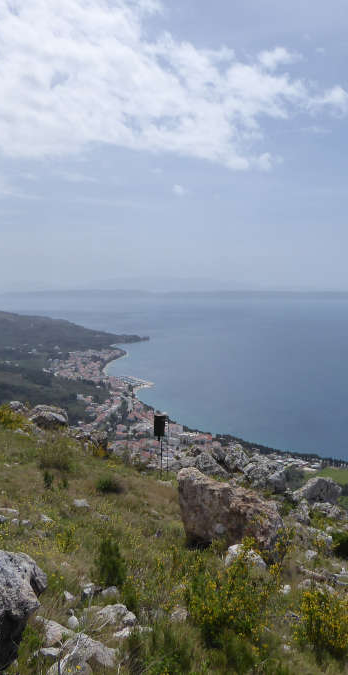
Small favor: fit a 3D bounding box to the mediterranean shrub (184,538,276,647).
[{"bbox_3d":[0.399,1.803,4.434,0.649,0.722,0.616,0,4,0],"label":"mediterranean shrub"}]

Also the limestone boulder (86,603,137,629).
[{"bbox_3d":[-0.423,1.880,4.223,0.338,0.143,0.203,0,4,0],"label":"limestone boulder"}]

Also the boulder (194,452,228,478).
[{"bbox_3d":[0.893,3.048,14.867,0.809,0.599,0.647,0,4,0],"label":"boulder"}]

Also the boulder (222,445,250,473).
[{"bbox_3d":[1.632,3.160,16.300,0.728,0.724,0.583,0,4,0],"label":"boulder"}]

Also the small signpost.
[{"bbox_3d":[-0.308,2.398,14.234,0.274,1.391,0.164,0,4,0],"label":"small signpost"}]

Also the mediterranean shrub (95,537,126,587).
[{"bbox_3d":[-0.521,1.840,5.127,0.261,0.405,0.261,0,4,0],"label":"mediterranean shrub"}]

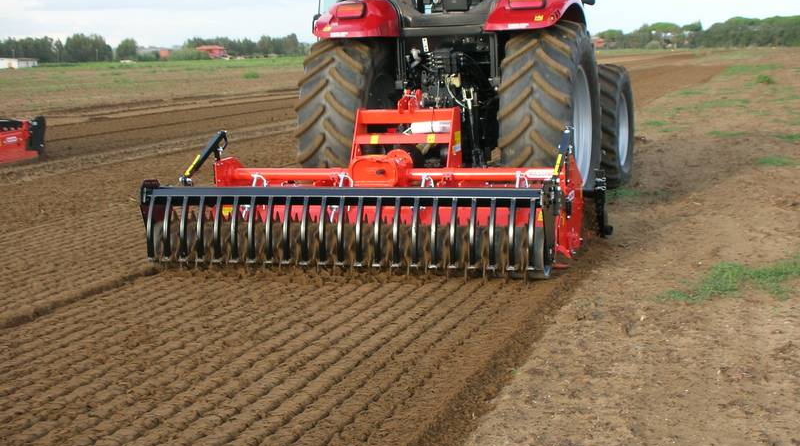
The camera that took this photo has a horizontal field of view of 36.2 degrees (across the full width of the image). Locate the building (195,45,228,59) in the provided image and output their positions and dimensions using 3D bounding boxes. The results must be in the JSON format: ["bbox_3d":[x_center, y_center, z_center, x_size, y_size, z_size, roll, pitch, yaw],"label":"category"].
[{"bbox_3d":[-61.556,-55.678,400.000,11.000,4.700,9.000,-3,8,-9],"label":"building"}]

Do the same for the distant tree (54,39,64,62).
[{"bbox_3d":[-102.853,-52.106,370.000,3.200,6.700,3.200,-4,8,-16],"label":"distant tree"}]

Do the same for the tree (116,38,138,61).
[{"bbox_3d":[-77.863,-49.575,350.000,6.200,6.900,6.200,-3,8,-13],"label":"tree"}]

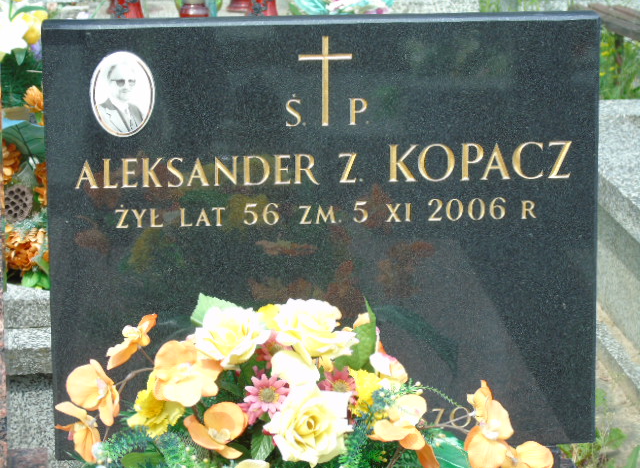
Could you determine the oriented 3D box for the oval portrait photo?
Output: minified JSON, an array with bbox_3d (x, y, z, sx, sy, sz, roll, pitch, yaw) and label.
[{"bbox_3d":[-0.275,-0.195,3.190,0.090,0.120,0.010,-1,10,-4],"label":"oval portrait photo"}]

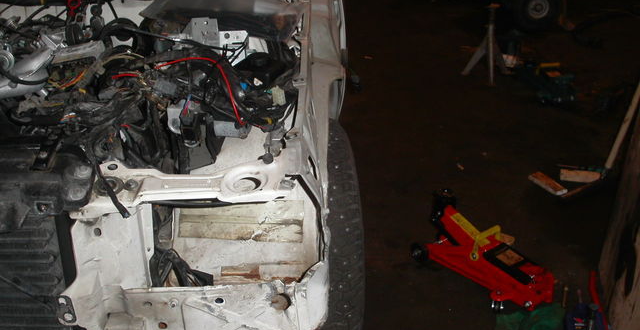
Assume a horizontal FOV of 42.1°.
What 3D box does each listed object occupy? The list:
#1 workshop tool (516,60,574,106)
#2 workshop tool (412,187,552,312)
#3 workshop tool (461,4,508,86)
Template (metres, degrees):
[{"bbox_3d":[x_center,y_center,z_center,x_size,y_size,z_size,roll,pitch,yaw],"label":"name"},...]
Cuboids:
[{"bbox_3d":[1.016,-0.392,3.760,0.190,0.150,0.400,-5,27,-7],"label":"workshop tool"},{"bbox_3d":[0.493,0.249,2.446,0.210,0.230,0.427,-18,31,-28],"label":"workshop tool"},{"bbox_3d":[0.803,-0.572,3.894,0.225,0.360,0.200,-2,27,0],"label":"workshop tool"}]

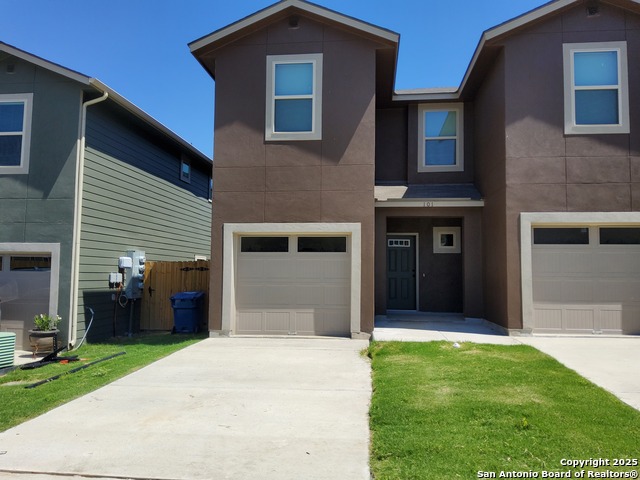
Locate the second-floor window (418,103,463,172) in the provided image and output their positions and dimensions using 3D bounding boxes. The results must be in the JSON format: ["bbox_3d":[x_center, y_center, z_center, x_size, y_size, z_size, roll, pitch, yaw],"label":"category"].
[{"bbox_3d":[3.147,-2.657,12.475,1.170,1.800,0.110,0,-4,7],"label":"second-floor window"}]

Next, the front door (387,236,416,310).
[{"bbox_3d":[2.134,0.880,12.962,0.900,2.020,0.060,0,-4,7],"label":"front door"}]

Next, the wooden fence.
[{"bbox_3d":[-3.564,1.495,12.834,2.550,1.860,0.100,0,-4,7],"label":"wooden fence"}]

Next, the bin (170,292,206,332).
[{"bbox_3d":[-3.333,1.819,12.138,0.640,1.050,0.760,0,-4,7],"label":"bin"}]

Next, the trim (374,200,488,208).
[{"bbox_3d":[2.566,-0.847,11.301,2.500,0.165,0.060,0,-4,7],"label":"trim"}]

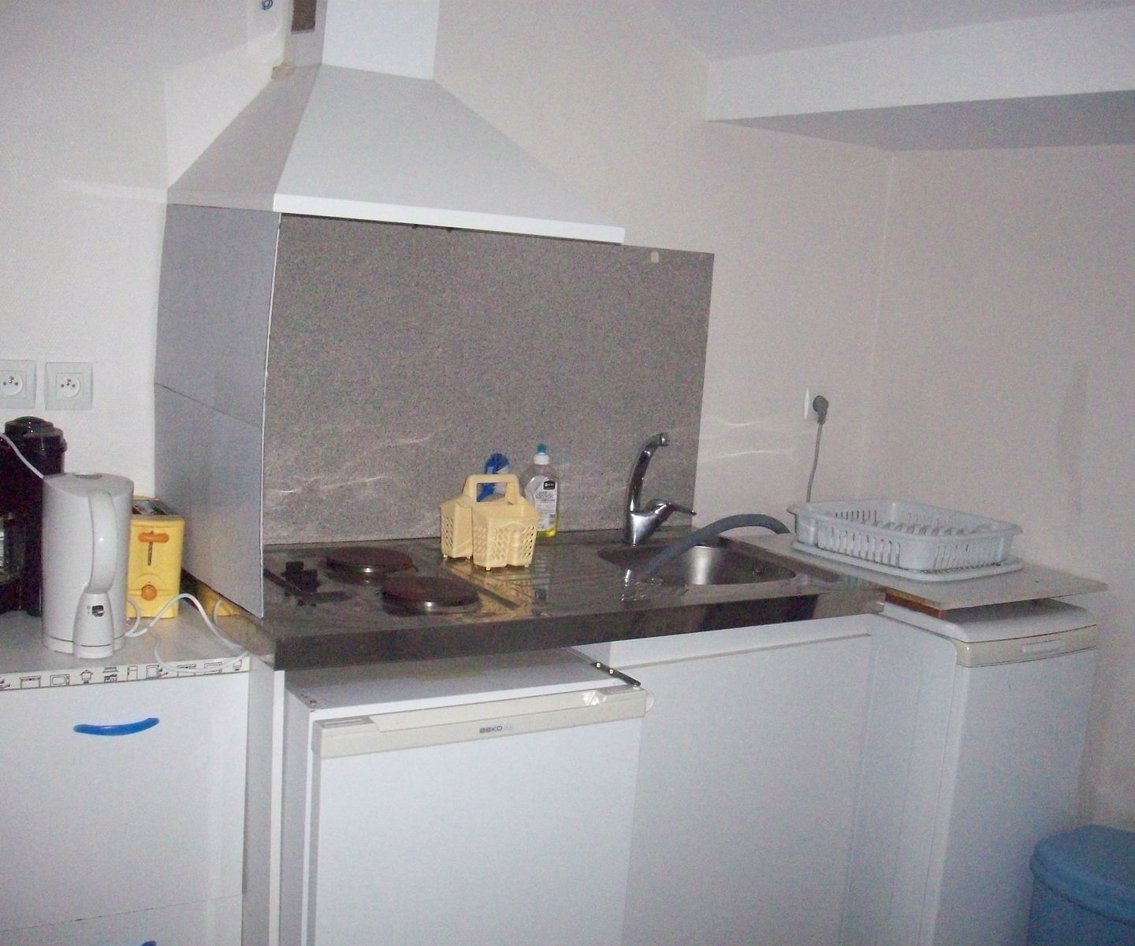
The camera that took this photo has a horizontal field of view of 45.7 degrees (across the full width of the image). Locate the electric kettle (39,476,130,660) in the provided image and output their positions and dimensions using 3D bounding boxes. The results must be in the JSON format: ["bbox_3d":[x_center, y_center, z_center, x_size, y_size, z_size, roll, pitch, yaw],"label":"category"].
[{"bbox_3d":[-0.730,0.136,2.039,0.132,0.242,0.200,-1,9,-31],"label":"electric kettle"}]

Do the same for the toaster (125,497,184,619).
[{"bbox_3d":[-0.727,0.142,2.267,0.114,0.170,0.215,0,8,-27],"label":"toaster"}]

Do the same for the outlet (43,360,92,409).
[{"bbox_3d":[-0.864,-0.150,2.342,0.080,0.081,0.012,-1,9,-31],"label":"outlet"}]

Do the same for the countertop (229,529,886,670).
[{"bbox_3d":[-0.066,0.202,2.526,1.200,0.060,0.612,-1,9,-31],"label":"countertop"}]

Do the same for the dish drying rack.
[{"bbox_3d":[0.723,0.136,2.893,0.410,0.093,0.425,-2,9,-35],"label":"dish drying rack"}]

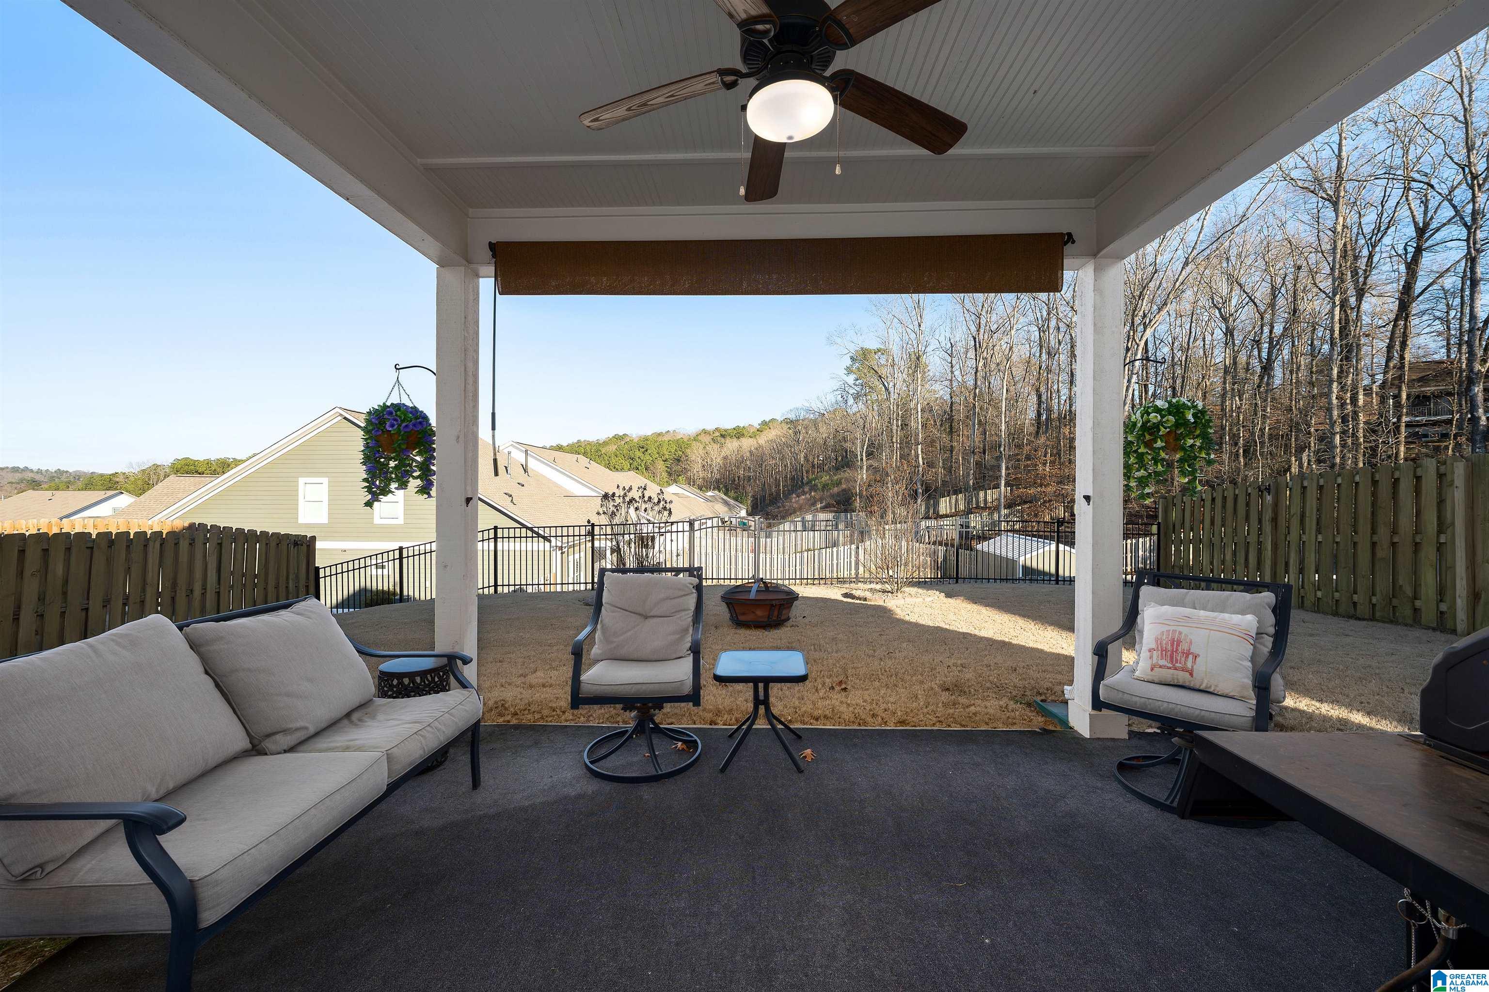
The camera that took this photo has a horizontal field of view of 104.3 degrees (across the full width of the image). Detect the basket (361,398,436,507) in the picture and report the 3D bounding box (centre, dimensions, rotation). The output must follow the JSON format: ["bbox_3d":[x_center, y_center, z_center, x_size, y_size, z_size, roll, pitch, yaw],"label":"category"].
[{"bbox_3d":[-1.964,-0.246,3.285,0.385,0.610,0.385,0,0,2],"label":"basket"}]

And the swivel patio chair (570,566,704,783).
[{"bbox_3d":[-0.499,0.840,2.890,0.593,0.904,0.596,0,0,-2],"label":"swivel patio chair"}]

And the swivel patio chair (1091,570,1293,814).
[{"bbox_3d":[1.971,0.845,2.551,0.596,0.904,0.593,0,0,-40],"label":"swivel patio chair"}]

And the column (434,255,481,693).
[{"bbox_3d":[-1.614,0.010,3.282,0.195,2.557,0.195,0,0,2],"label":"column"}]

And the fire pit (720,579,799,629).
[{"bbox_3d":[0.160,1.079,5.904,0.795,0.450,0.795,0,0,2],"label":"fire pit"}]

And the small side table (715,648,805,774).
[{"bbox_3d":[0.084,1.065,2.900,0.448,0.456,0.448,0,0,2],"label":"small side table"}]

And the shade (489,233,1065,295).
[{"bbox_3d":[0.154,-1.213,3.063,3.012,0.286,0.100,0,0,2],"label":"shade"}]

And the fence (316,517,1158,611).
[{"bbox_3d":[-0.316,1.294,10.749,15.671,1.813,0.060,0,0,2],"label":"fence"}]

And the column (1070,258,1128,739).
[{"bbox_3d":[1.941,0.014,3.168,0.200,2.557,0.200,0,0,2],"label":"column"}]

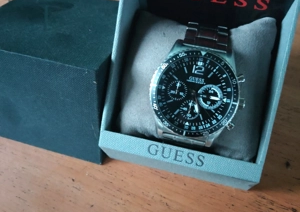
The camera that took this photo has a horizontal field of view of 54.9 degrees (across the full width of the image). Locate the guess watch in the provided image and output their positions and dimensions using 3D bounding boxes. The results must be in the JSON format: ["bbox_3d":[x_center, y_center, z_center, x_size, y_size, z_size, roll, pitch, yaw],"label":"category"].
[{"bbox_3d":[0.029,-0.014,0.175,0.049,0.066,0.055,12,14,5],"label":"guess watch"}]

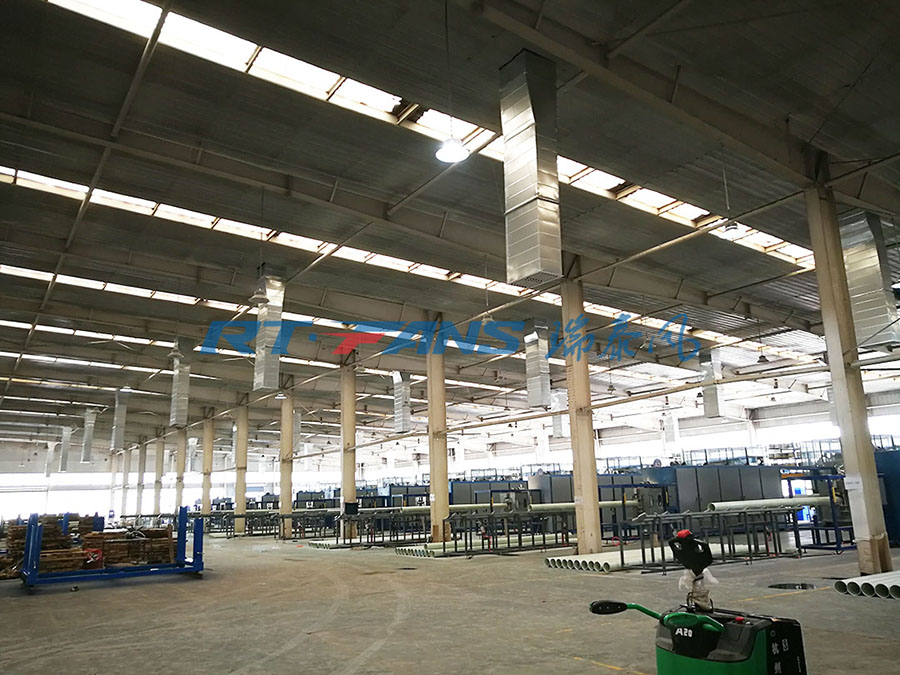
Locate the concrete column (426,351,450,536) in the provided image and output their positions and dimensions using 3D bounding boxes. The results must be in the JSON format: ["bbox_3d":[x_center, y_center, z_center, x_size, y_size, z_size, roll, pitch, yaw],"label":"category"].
[{"bbox_3d":[-0.412,3.658,25.986,0.624,7.800,0.312,7,-16,-34],"label":"concrete column"}]

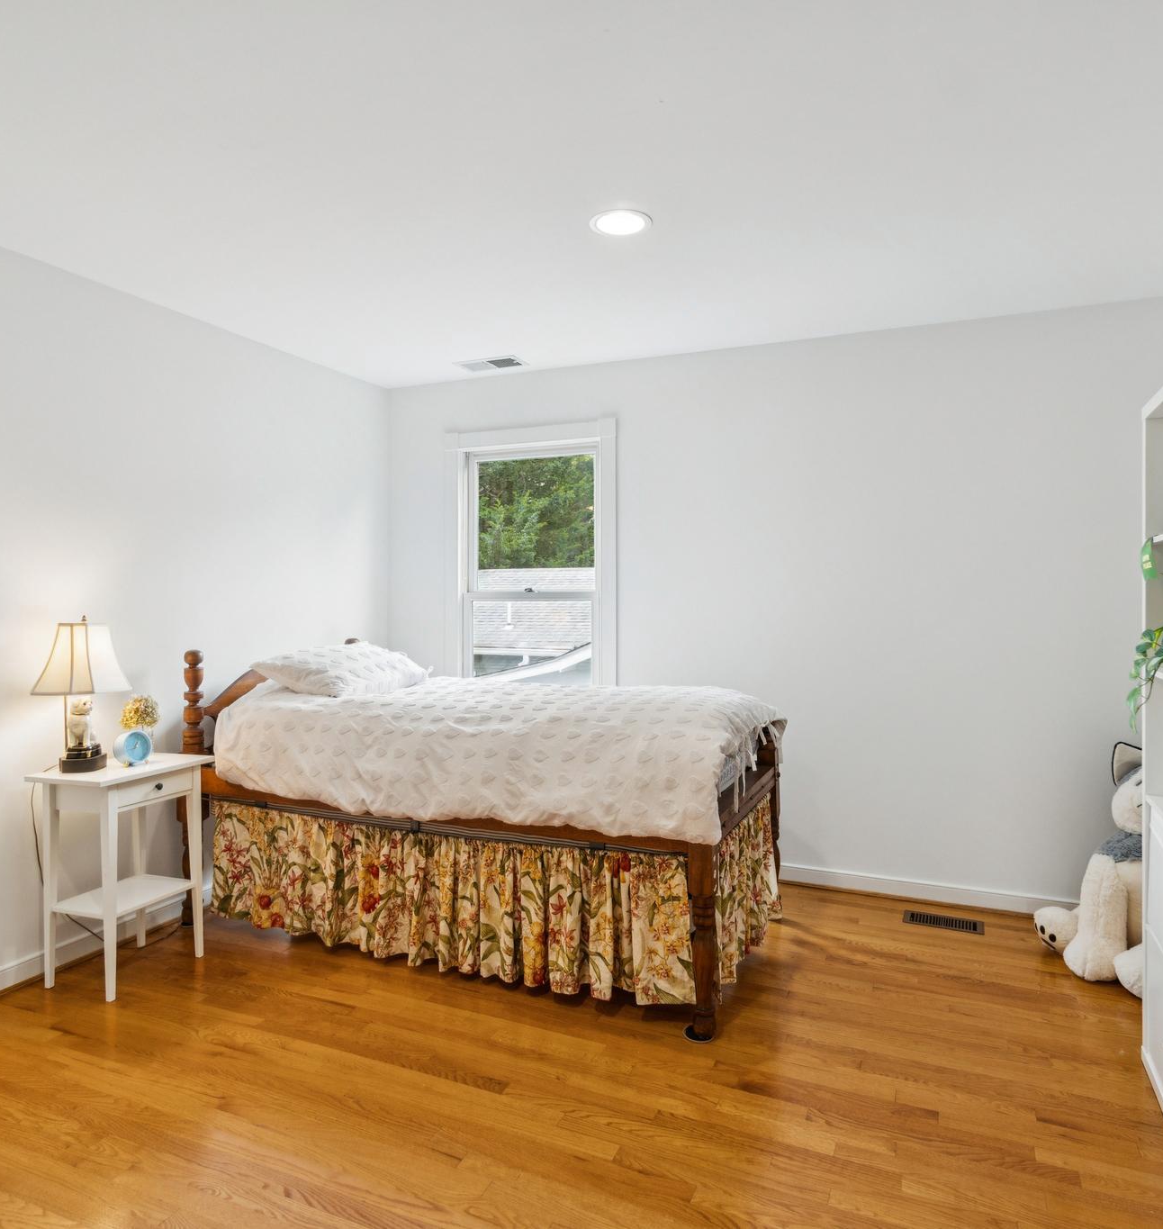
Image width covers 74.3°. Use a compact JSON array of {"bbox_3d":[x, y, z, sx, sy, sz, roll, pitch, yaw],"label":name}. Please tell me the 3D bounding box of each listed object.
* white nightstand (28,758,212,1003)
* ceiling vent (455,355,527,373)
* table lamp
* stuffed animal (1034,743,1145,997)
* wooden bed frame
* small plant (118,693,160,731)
[{"bbox_3d":[-1.566,0.880,2.652,0.340,0.700,0.450,0,1,24],"label":"white nightstand"},{"bbox_3d":[-0.447,-1.237,3.820,0.340,0.020,0.185,0,1,24],"label":"ceiling vent"},{"bbox_3d":[-1.695,0.268,2.610,0.220,0.520,0.210,0,1,0],"label":"table lamp"},{"bbox_3d":[1.950,0.860,2.720,0.540,0.710,0.580,-1,1,-41],"label":"stuffed animal"},{"bbox_3d":[-0.408,0.678,3.045,2.140,1.080,0.990,0,1,24],"label":"wooden bed frame"},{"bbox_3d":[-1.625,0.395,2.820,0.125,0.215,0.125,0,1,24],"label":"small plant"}]

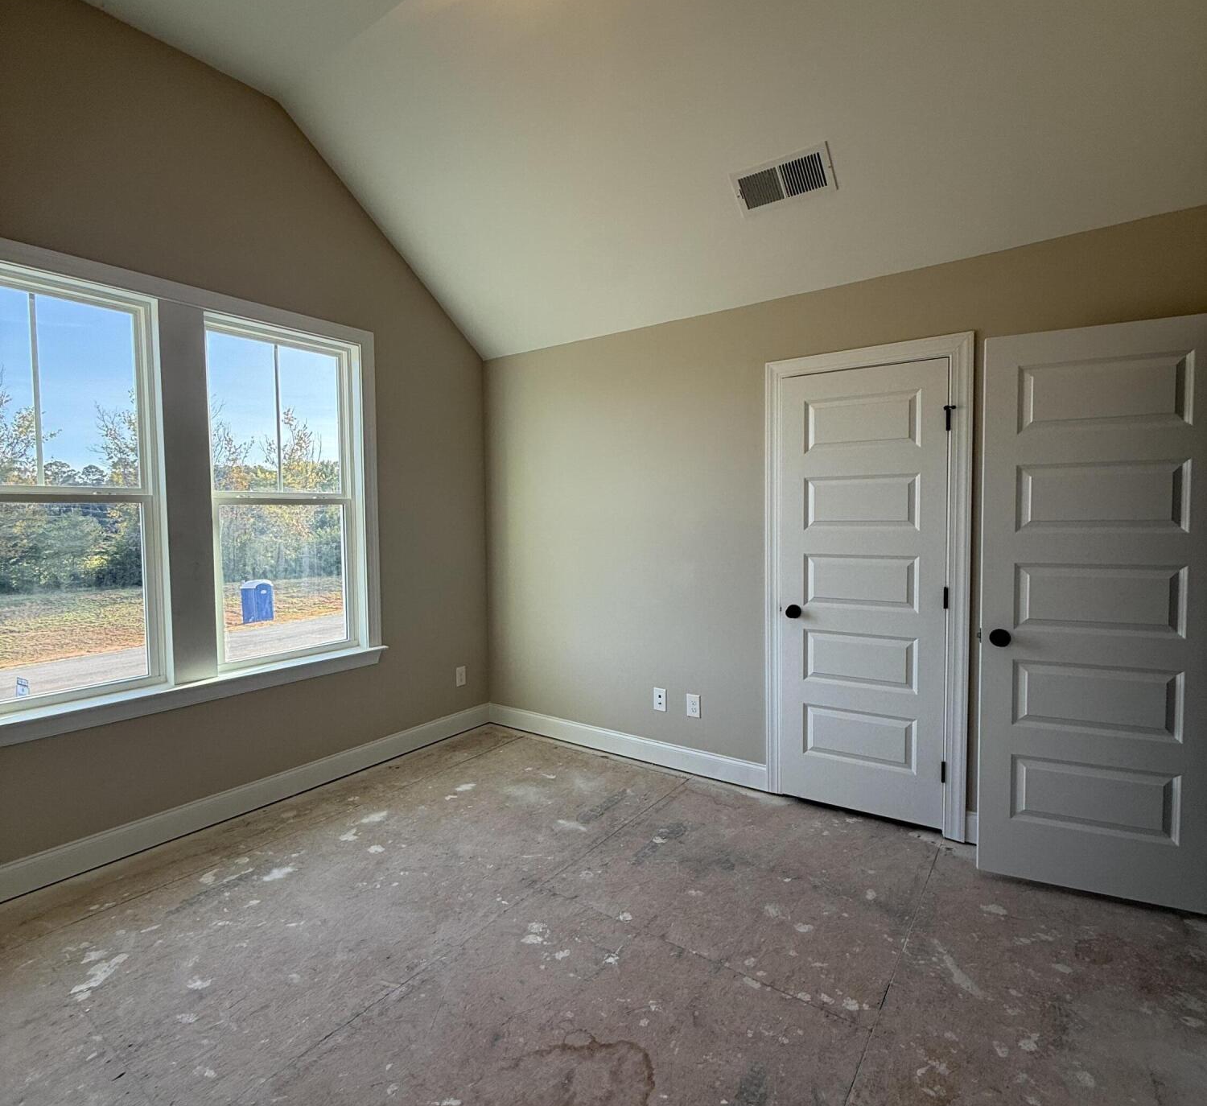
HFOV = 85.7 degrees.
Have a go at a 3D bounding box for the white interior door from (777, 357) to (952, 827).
[{"bbox_3d":[1.181,0.187,3.007,0.723,2.032,0.040,2,4,36],"label":"white interior door"}]

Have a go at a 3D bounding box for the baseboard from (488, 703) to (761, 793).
[{"bbox_3d":[0.033,1.112,3.868,1.971,0.137,0.020,2,4,36],"label":"baseboard"}]

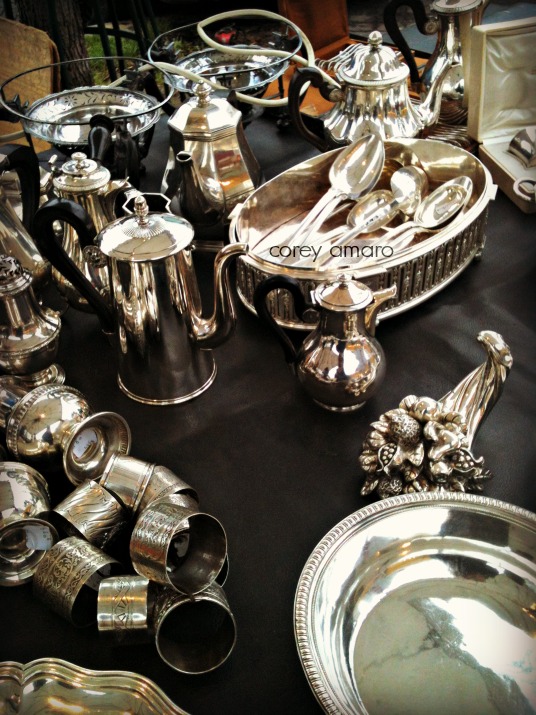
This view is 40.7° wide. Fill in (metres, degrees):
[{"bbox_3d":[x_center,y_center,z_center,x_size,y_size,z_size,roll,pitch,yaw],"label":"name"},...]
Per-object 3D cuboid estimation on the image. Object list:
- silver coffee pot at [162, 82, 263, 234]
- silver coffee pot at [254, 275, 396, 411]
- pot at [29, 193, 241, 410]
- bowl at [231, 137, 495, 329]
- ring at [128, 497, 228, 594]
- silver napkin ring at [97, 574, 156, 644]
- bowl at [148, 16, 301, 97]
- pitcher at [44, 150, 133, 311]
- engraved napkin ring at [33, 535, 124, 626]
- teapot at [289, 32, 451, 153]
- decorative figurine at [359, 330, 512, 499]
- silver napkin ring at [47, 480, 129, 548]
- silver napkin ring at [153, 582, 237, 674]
[{"bbox_3d":[-0.068,-0.237,0.849,0.117,0.183,0.180,8,42,10],"label":"silver coffee pot"},{"bbox_3d":[0.055,-0.015,0.693,0.138,0.148,0.086,-8,40,-6],"label":"silver coffee pot"},{"bbox_3d":[-0.108,-0.059,0.646,0.186,0.189,0.097,5,42,7],"label":"pot"},{"bbox_3d":[0.118,-0.159,0.870,0.258,0.071,0.389,27,47,31],"label":"bowl"},{"bbox_3d":[-0.060,0.129,0.492,0.040,0.051,0.051,-3,31,47],"label":"ring"},{"bbox_3d":[-0.096,0.167,0.496,0.033,0.046,0.046,0,42,-3],"label":"silver napkin ring"},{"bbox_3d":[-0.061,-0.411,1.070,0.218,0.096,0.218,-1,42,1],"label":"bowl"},{"bbox_3d":[-0.214,-0.155,0.854,0.130,0.178,0.115,0,40,4],"label":"pitcher"},{"bbox_3d":[-0.132,0.157,0.506,0.038,0.049,0.049,19,45,29],"label":"engraved napkin ring"},{"bbox_3d":[0.163,-0.440,1.163,0.281,0.158,0.161,-13,41,-11],"label":"teapot"},{"bbox_3d":[0.169,0.049,0.671,0.107,0.069,0.203,19,45,24],"label":"decorative figurine"},{"bbox_3d":[-0.148,0.133,0.605,0.051,0.051,0.042,31,51,34],"label":"silver napkin ring"},{"bbox_3d":[-0.052,0.193,0.516,0.054,0.054,0.039,-13,6,-11],"label":"silver napkin ring"}]

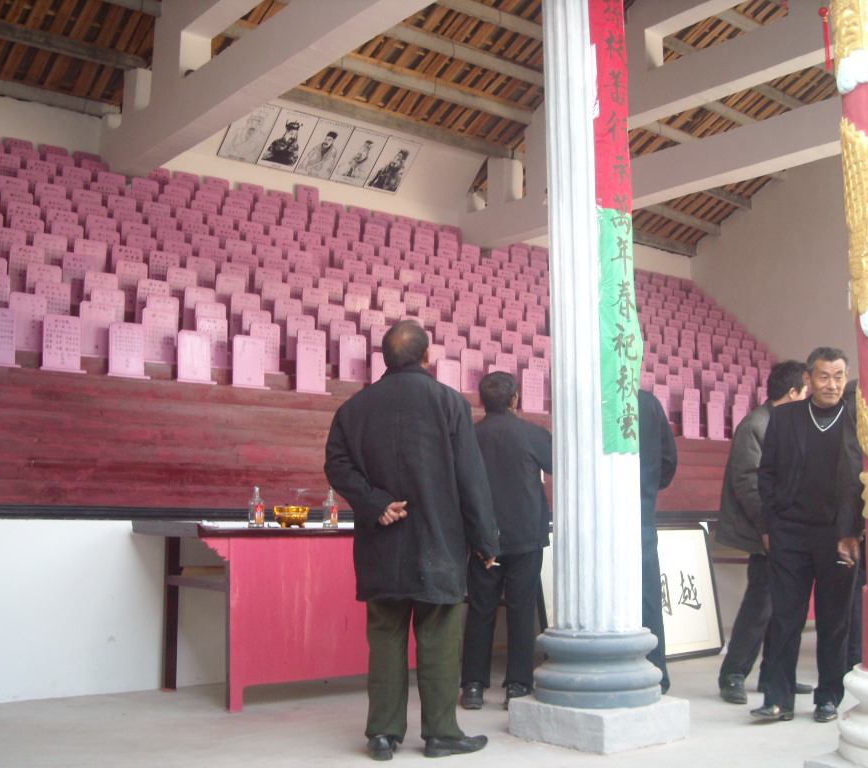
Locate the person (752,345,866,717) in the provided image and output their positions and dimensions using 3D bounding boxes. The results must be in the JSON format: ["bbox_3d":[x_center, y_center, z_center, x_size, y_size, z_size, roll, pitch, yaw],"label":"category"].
[{"bbox_3d":[1.717,0.695,4.748,0.500,1.680,0.330,-1,-7,8],"label":"person"}]

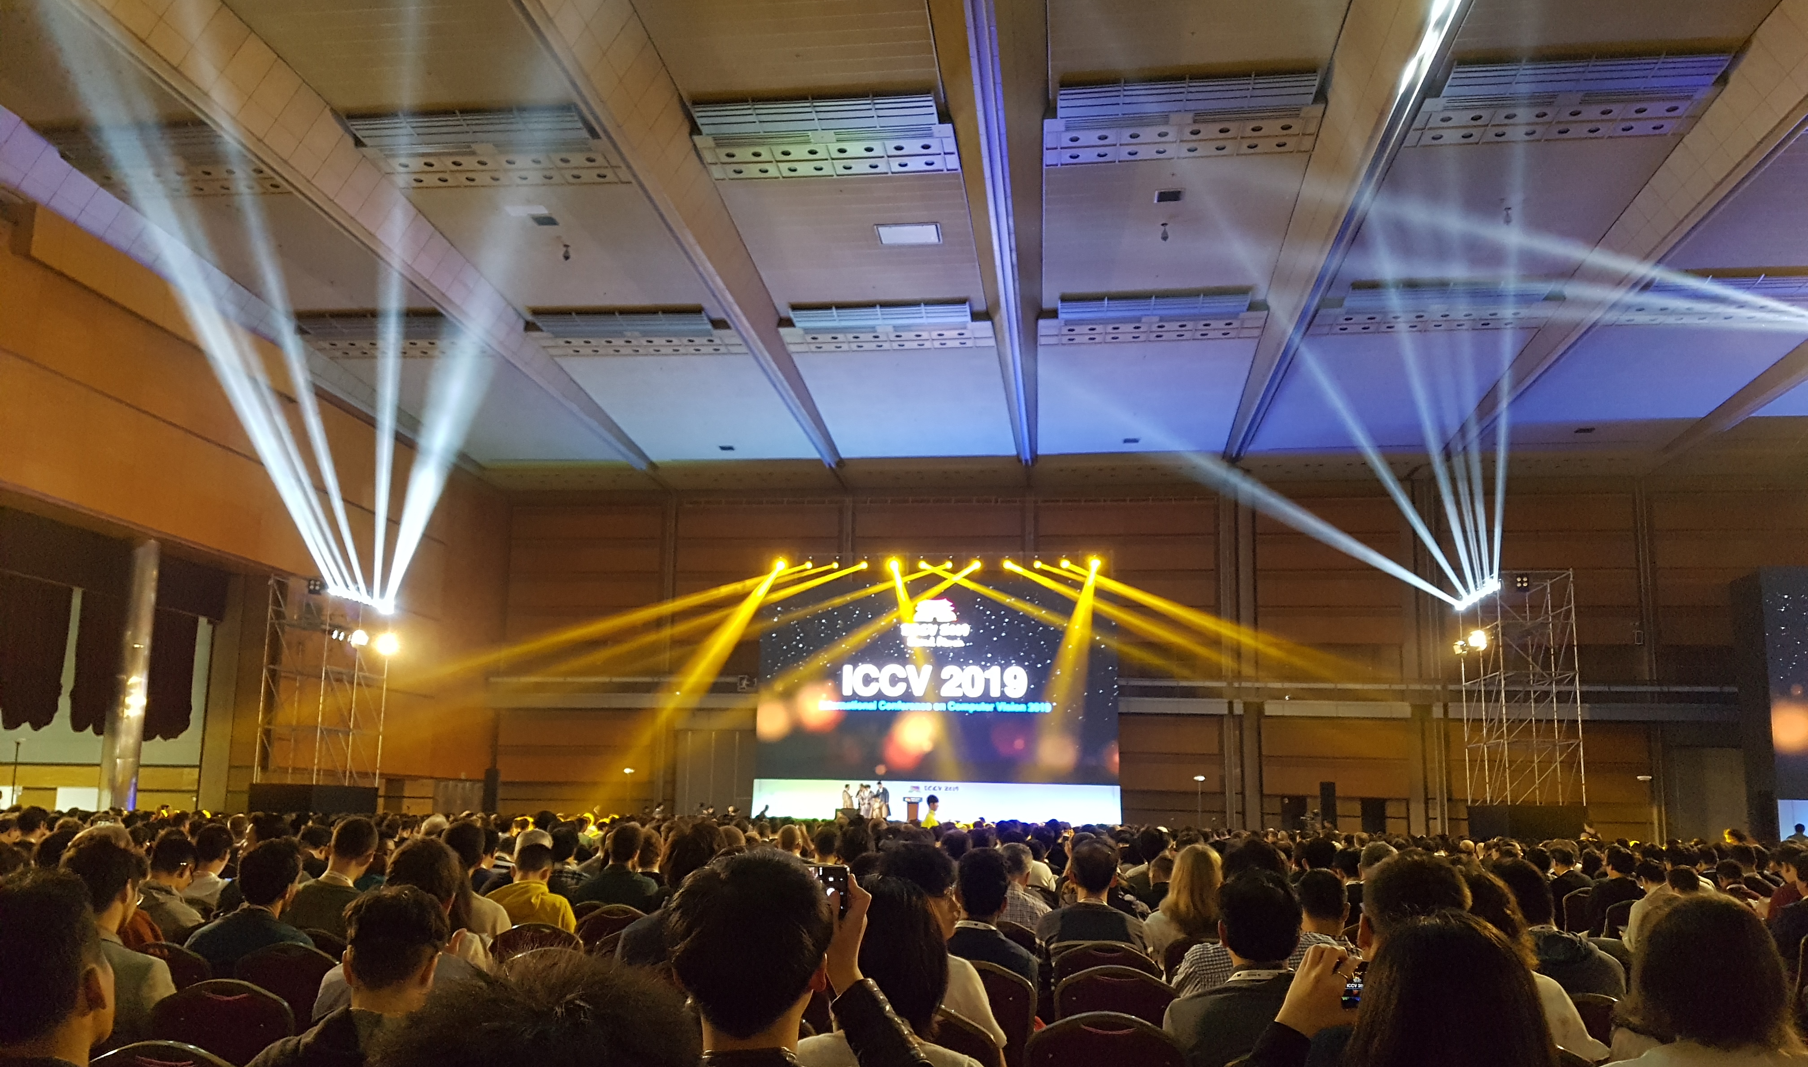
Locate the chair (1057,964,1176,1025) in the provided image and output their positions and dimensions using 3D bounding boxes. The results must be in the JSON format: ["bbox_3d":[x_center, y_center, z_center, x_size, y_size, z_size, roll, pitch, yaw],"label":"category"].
[{"bbox_3d":[0.770,2.013,4.931,0.460,0.910,0.570,-1,-12,7],"label":"chair"}]

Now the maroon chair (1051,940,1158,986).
[{"bbox_3d":[0.877,2.217,5.836,0.460,0.920,0.570,0,-12,7],"label":"maroon chair"}]

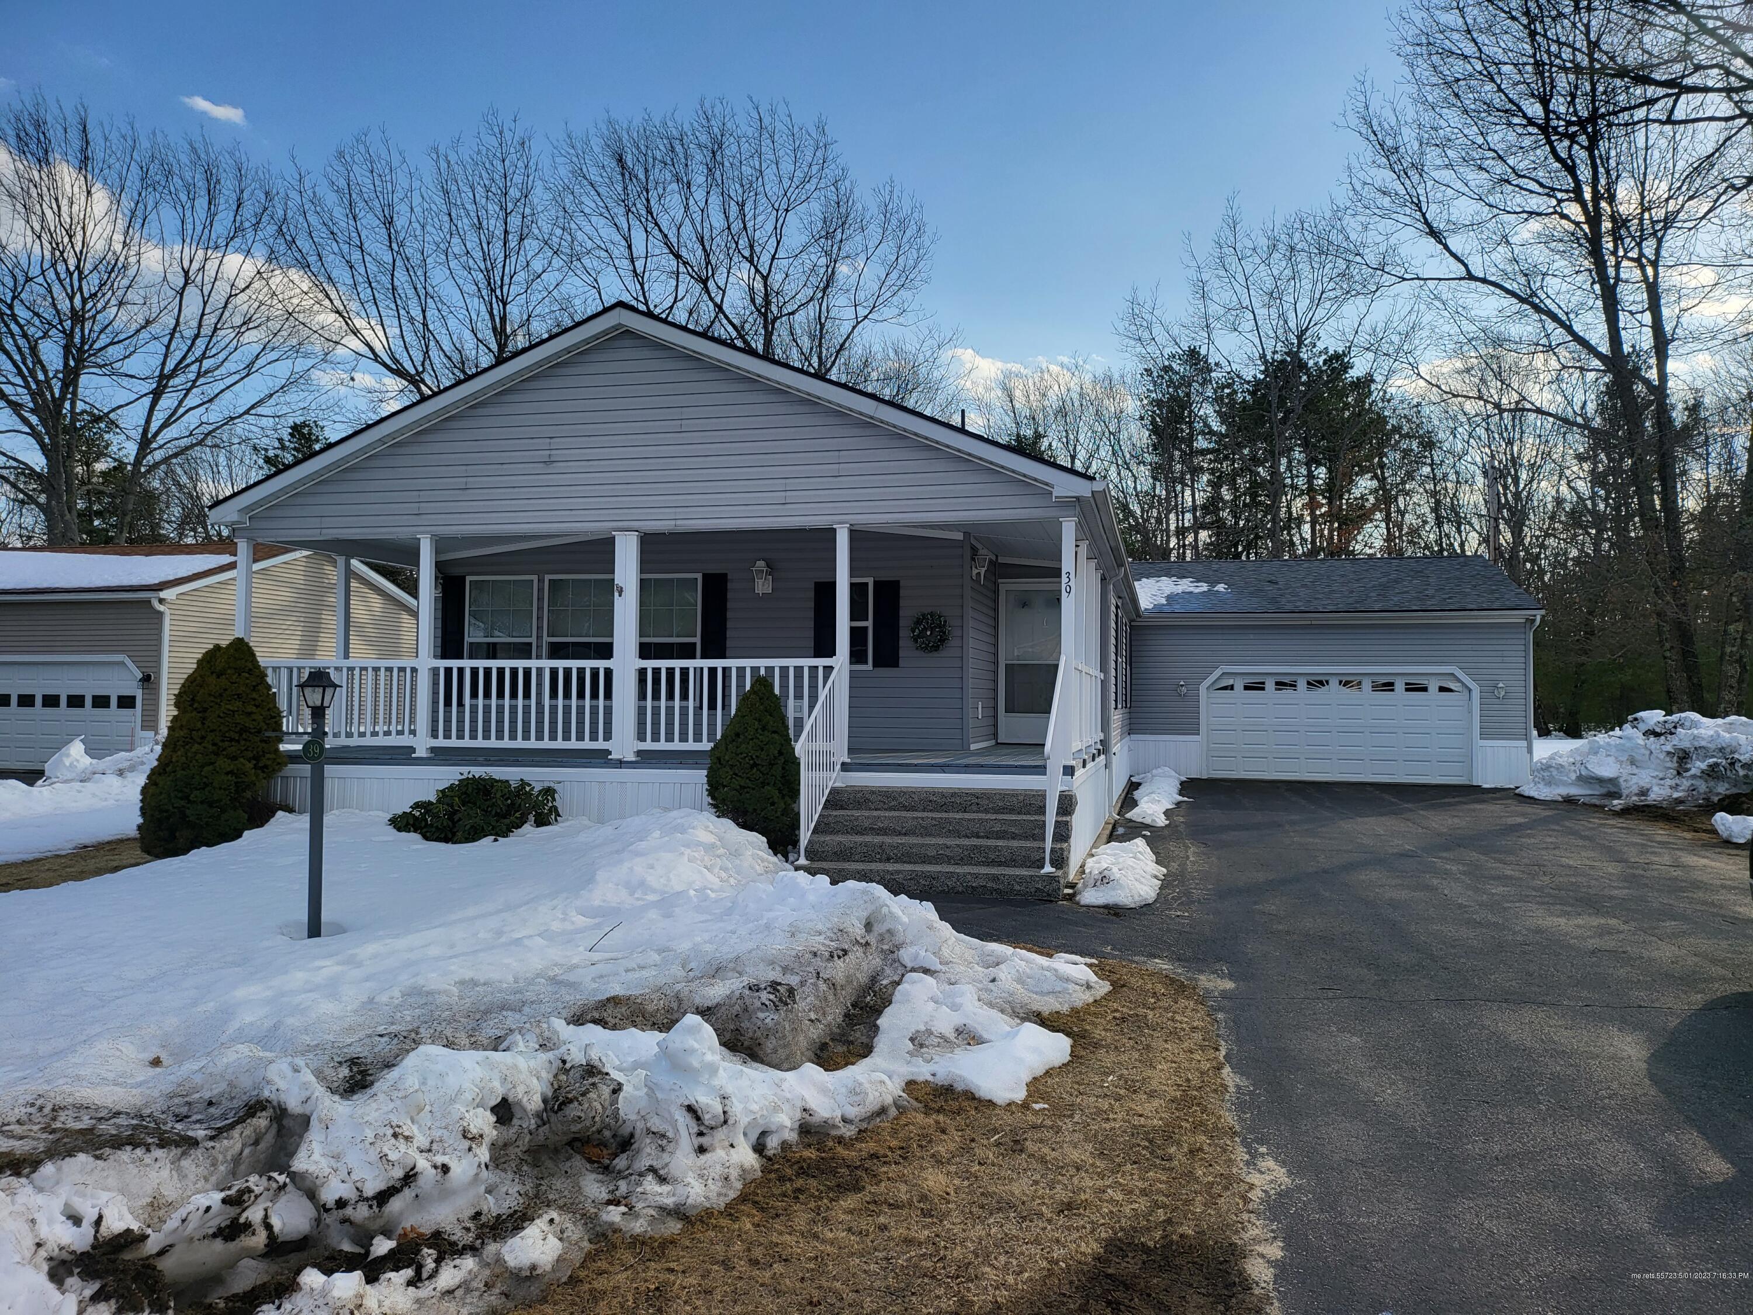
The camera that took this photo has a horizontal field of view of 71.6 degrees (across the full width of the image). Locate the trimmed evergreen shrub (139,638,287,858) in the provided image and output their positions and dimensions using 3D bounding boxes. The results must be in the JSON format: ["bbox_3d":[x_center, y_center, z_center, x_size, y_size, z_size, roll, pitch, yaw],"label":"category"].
[{"bbox_3d":[-6.363,0.851,11.584,1.270,2.050,1.270,0,-2,14],"label":"trimmed evergreen shrub"}]

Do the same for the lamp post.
[{"bbox_3d":[-3.224,0.863,6.977,0.250,1.580,0.250,0,-2,14],"label":"lamp post"}]

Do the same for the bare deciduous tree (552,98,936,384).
[{"bbox_3d":[-3.549,-6.552,34.292,10.400,18.400,10.400,0,-2,14],"label":"bare deciduous tree"}]

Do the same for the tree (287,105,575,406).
[{"bbox_3d":[-12.514,-6.435,34.288,8.000,18.000,8.000,0,-2,14],"label":"tree"}]

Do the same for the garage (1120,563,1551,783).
[{"bbox_3d":[9.827,0.162,27.799,7.650,4.800,8.900,0,-2,14],"label":"garage"}]

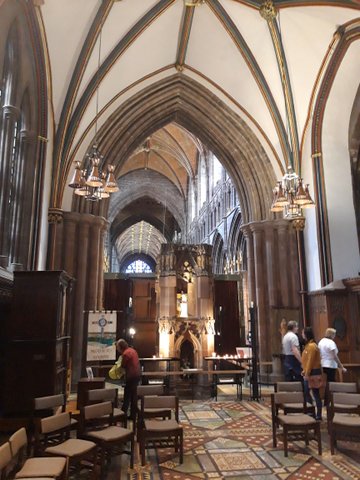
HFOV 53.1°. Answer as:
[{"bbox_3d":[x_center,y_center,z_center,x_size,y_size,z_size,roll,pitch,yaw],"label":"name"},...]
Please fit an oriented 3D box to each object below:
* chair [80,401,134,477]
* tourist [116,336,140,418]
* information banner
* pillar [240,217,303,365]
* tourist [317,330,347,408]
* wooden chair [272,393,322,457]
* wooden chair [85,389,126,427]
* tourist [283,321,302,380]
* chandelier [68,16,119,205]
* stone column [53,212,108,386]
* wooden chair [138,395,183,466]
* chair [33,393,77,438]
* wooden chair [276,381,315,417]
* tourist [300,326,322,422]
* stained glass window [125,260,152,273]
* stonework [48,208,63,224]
[{"bbox_3d":[-0.960,2.617,4.790,0.471,0.769,0.523,-11,-16,43],"label":"chair"},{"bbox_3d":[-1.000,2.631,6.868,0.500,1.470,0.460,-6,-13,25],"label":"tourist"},{"bbox_3d":[-1.884,2.288,8.632,0.687,1.199,0.051,1,-11,-6],"label":"information banner"},{"bbox_3d":[2.653,1.673,10.501,1.333,4.510,1.281,1,-11,-6],"label":"pillar"},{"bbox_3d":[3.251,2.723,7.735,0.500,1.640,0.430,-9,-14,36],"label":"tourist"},{"bbox_3d":[1.724,2.725,5.353,0.553,0.769,0.482,1,-11,-6],"label":"wooden chair"},{"bbox_3d":[-1.147,2.714,5.498,0.520,0.750,0.490,5,-13,-24],"label":"wooden chair"},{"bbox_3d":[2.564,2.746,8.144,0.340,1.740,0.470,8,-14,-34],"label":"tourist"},{"bbox_3d":[-1.782,-2.951,7.754,1.004,4.407,1.004,1,-11,-6],"label":"chandelier"},{"bbox_3d":[-2.765,1.633,10.004,1.400,4.700,1.400,2,-12,-8],"label":"stone column"},{"bbox_3d":[-0.262,2.683,5.127,0.543,0.769,0.492,1,-11,-6],"label":"wooden chair"},{"bbox_3d":[-1.767,2.630,5.086,0.490,0.750,0.520,-11,-16,44],"label":"chair"},{"bbox_3d":[1.939,2.825,6.055,0.520,0.750,0.490,1,-12,-7],"label":"wooden chair"},{"bbox_3d":[2.550,2.545,6.964,0.460,1.670,0.360,11,-16,-43],"label":"tourist"},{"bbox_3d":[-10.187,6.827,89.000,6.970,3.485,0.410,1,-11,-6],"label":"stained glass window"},{"bbox_3d":[-3.340,-0.615,9.731,0.328,0.389,0.328,1,-11,-6],"label":"stonework"}]

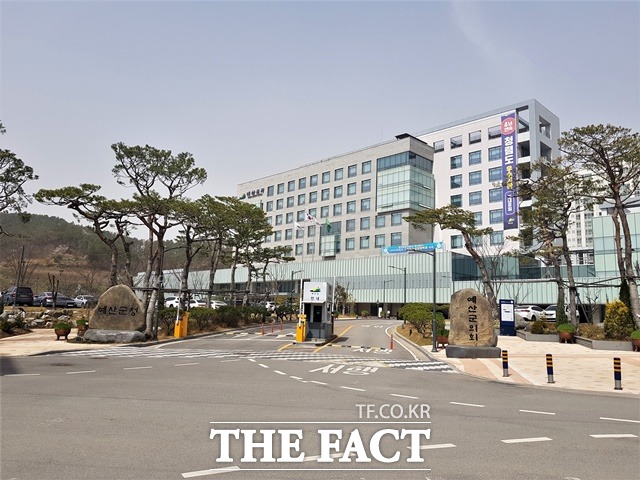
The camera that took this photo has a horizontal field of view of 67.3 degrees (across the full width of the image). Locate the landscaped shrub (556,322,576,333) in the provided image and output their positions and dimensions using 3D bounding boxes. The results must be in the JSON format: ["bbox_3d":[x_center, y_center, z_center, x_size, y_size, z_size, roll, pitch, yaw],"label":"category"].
[{"bbox_3d":[11.794,4.220,23.000,0.860,0.500,0.860,-3,-11,27],"label":"landscaped shrub"}]

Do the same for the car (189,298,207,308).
[{"bbox_3d":[-14.562,7.631,56.000,4.750,1.470,1.850,-6,-12,43],"label":"car"}]

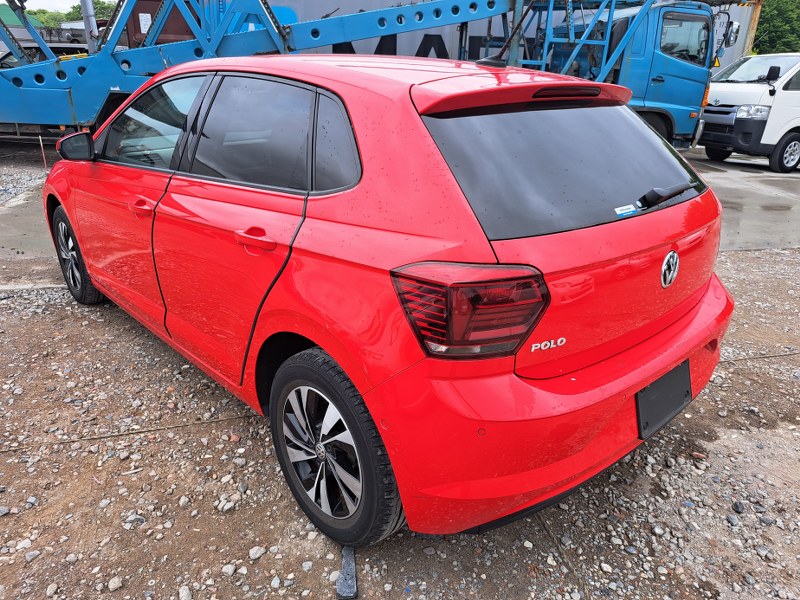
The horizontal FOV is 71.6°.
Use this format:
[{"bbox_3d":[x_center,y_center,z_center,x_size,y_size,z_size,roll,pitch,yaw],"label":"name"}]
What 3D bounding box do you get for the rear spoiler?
[{"bbox_3d":[0.457,-0.672,1.812,1.180,0.130,0.260,-17,29,-41],"label":"rear spoiler"}]

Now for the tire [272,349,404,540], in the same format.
[{"bbox_3d":[-0.187,0.449,1.760,0.187,0.622,0.622,-17,29,-41],"label":"tire"}]

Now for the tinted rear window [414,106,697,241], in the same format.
[{"bbox_3d":[0.600,-0.436,1.736,1.330,0.100,0.436,-17,71,-41],"label":"tinted rear window"}]

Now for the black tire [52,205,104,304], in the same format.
[{"bbox_3d":[-1.955,-0.289,3.444,0.190,0.622,0.622,-17,29,-41],"label":"black tire"}]

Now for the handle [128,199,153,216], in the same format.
[{"bbox_3d":[-1.072,-0.378,2.287,0.046,0.048,0.220,-17,29,-41],"label":"handle"}]

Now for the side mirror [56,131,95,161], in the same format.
[{"bbox_3d":[-1.479,-0.711,2.570,0.190,0.135,0.150,-17,29,-41],"label":"side mirror"}]

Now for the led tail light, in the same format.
[{"bbox_3d":[0.154,0.013,1.302,0.255,0.225,0.305,-17,29,-41],"label":"led tail light"}]

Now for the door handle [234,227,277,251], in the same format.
[{"bbox_3d":[-0.433,-0.182,1.647,0.048,0.050,0.225,-17,29,-41],"label":"door handle"}]

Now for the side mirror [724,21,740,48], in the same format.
[{"bbox_3d":[4.915,-3.925,8.200,0.130,0.390,0.210,10,23,18],"label":"side mirror"}]

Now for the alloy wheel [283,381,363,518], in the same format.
[{"bbox_3d":[-0.189,0.449,1.759,0.160,0.414,0.414,-17,29,-41],"label":"alloy wheel"}]

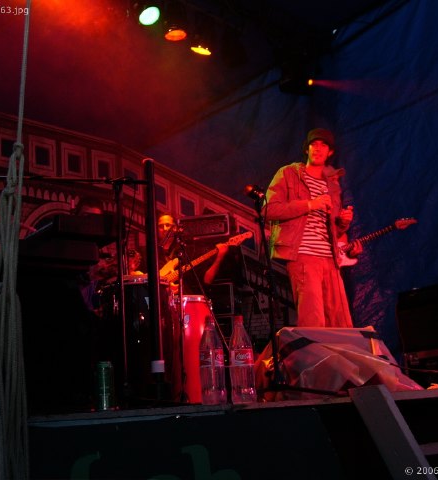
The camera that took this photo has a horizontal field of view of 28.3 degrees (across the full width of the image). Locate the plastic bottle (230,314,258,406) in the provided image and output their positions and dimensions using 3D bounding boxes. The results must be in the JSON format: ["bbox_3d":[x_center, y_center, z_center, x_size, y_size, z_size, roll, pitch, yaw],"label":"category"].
[{"bbox_3d":[0.085,0.443,3.222,0.092,0.324,0.092,-4,-10,0],"label":"plastic bottle"}]

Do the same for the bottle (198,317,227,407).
[{"bbox_3d":[-0.024,0.445,3.223,0.092,0.321,0.092,-4,-10,0],"label":"bottle"}]

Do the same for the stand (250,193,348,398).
[{"bbox_3d":[0.351,0.291,4.770,0.540,1.137,0.550,-10,-12,29],"label":"stand"}]

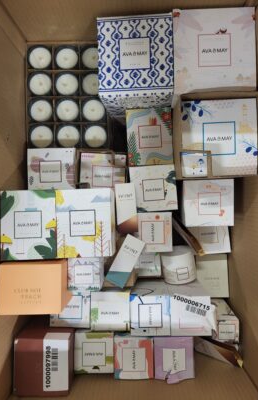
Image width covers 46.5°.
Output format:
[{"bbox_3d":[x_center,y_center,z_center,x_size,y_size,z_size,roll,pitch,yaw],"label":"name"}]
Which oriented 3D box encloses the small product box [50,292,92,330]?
[{"bbox_3d":[-0.095,0.176,0.525,0.066,0.066,0.067,1,90,1],"label":"small product box"}]

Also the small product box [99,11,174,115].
[{"bbox_3d":[0.013,-0.231,0.539,0.119,0.130,0.119,-3,90,3],"label":"small product box"}]

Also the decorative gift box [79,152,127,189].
[{"bbox_3d":[-0.047,-0.043,0.596,0.081,0.092,0.081,1,90,1],"label":"decorative gift box"}]

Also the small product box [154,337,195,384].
[{"bbox_3d":[0.075,0.261,0.526,0.065,0.073,0.065,0,90,1],"label":"small product box"}]

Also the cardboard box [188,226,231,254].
[{"bbox_3d":[0.159,0.066,0.633,0.084,0.076,0.079,-4,90,1],"label":"cardboard box"}]

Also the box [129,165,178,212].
[{"bbox_3d":[0.045,-0.020,0.566,0.079,0.098,0.079,-4,90,1],"label":"box"}]

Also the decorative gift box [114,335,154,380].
[{"bbox_3d":[0.009,0.265,0.531,0.066,0.066,0.068,0,90,1],"label":"decorative gift box"}]

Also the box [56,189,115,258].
[{"bbox_3d":[-0.066,0.035,0.488,0.082,0.083,0.101,-1,90,1],"label":"box"}]

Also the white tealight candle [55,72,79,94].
[{"bbox_3d":[-0.117,-0.220,0.592,0.046,0.042,0.046,0,90,1],"label":"white tealight candle"}]

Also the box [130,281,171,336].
[{"bbox_3d":[0.036,0.188,0.523,0.065,0.074,0.066,0,90,1],"label":"box"}]

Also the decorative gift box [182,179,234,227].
[{"bbox_3d":[0.136,0.006,0.544,0.083,0.078,0.078,-1,90,1],"label":"decorative gift box"}]

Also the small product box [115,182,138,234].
[{"bbox_3d":[-0.003,0.014,0.484,0.031,0.020,0.079,-4,90,1],"label":"small product box"}]

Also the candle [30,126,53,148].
[{"bbox_3d":[-0.163,-0.117,0.584,0.044,0.043,0.044,0,90,1],"label":"candle"}]

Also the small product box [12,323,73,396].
[{"bbox_3d":[-0.132,0.254,0.499,0.083,0.088,0.088,0,90,1],"label":"small product box"}]

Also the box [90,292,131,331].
[{"bbox_3d":[-0.030,0.184,0.531,0.065,0.073,0.066,0,90,1],"label":"box"}]

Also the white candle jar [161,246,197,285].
[{"bbox_3d":[0.091,0.120,0.558,0.061,0.061,0.056,-6,97,-2],"label":"white candle jar"}]

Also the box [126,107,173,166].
[{"bbox_3d":[0.039,-0.111,0.573,0.081,0.081,0.100,-3,90,1],"label":"box"}]

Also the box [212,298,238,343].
[{"bbox_3d":[0.175,0.232,0.580,0.042,0.100,0.042,0,90,1],"label":"box"}]

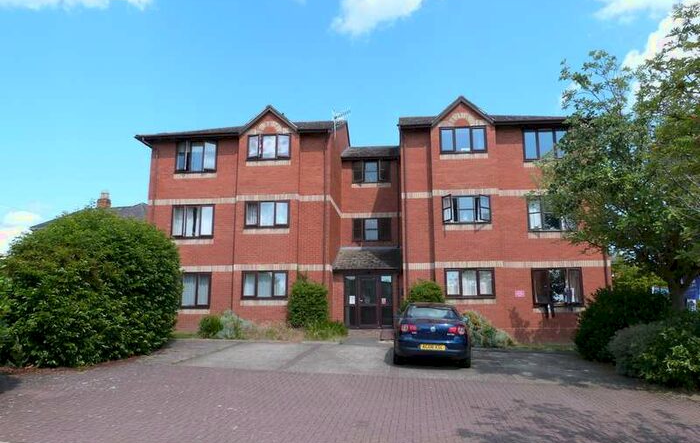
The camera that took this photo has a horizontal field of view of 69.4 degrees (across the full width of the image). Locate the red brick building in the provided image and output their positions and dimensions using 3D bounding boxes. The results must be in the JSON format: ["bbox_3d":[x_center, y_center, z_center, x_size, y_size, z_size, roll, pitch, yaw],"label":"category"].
[{"bbox_3d":[0.962,0.135,22.736,18.000,9.950,9.000,-1,-11,7],"label":"red brick building"}]

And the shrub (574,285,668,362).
[{"bbox_3d":[7.412,2.727,13.817,2.400,1.900,2.100,-1,-11,7],"label":"shrub"}]

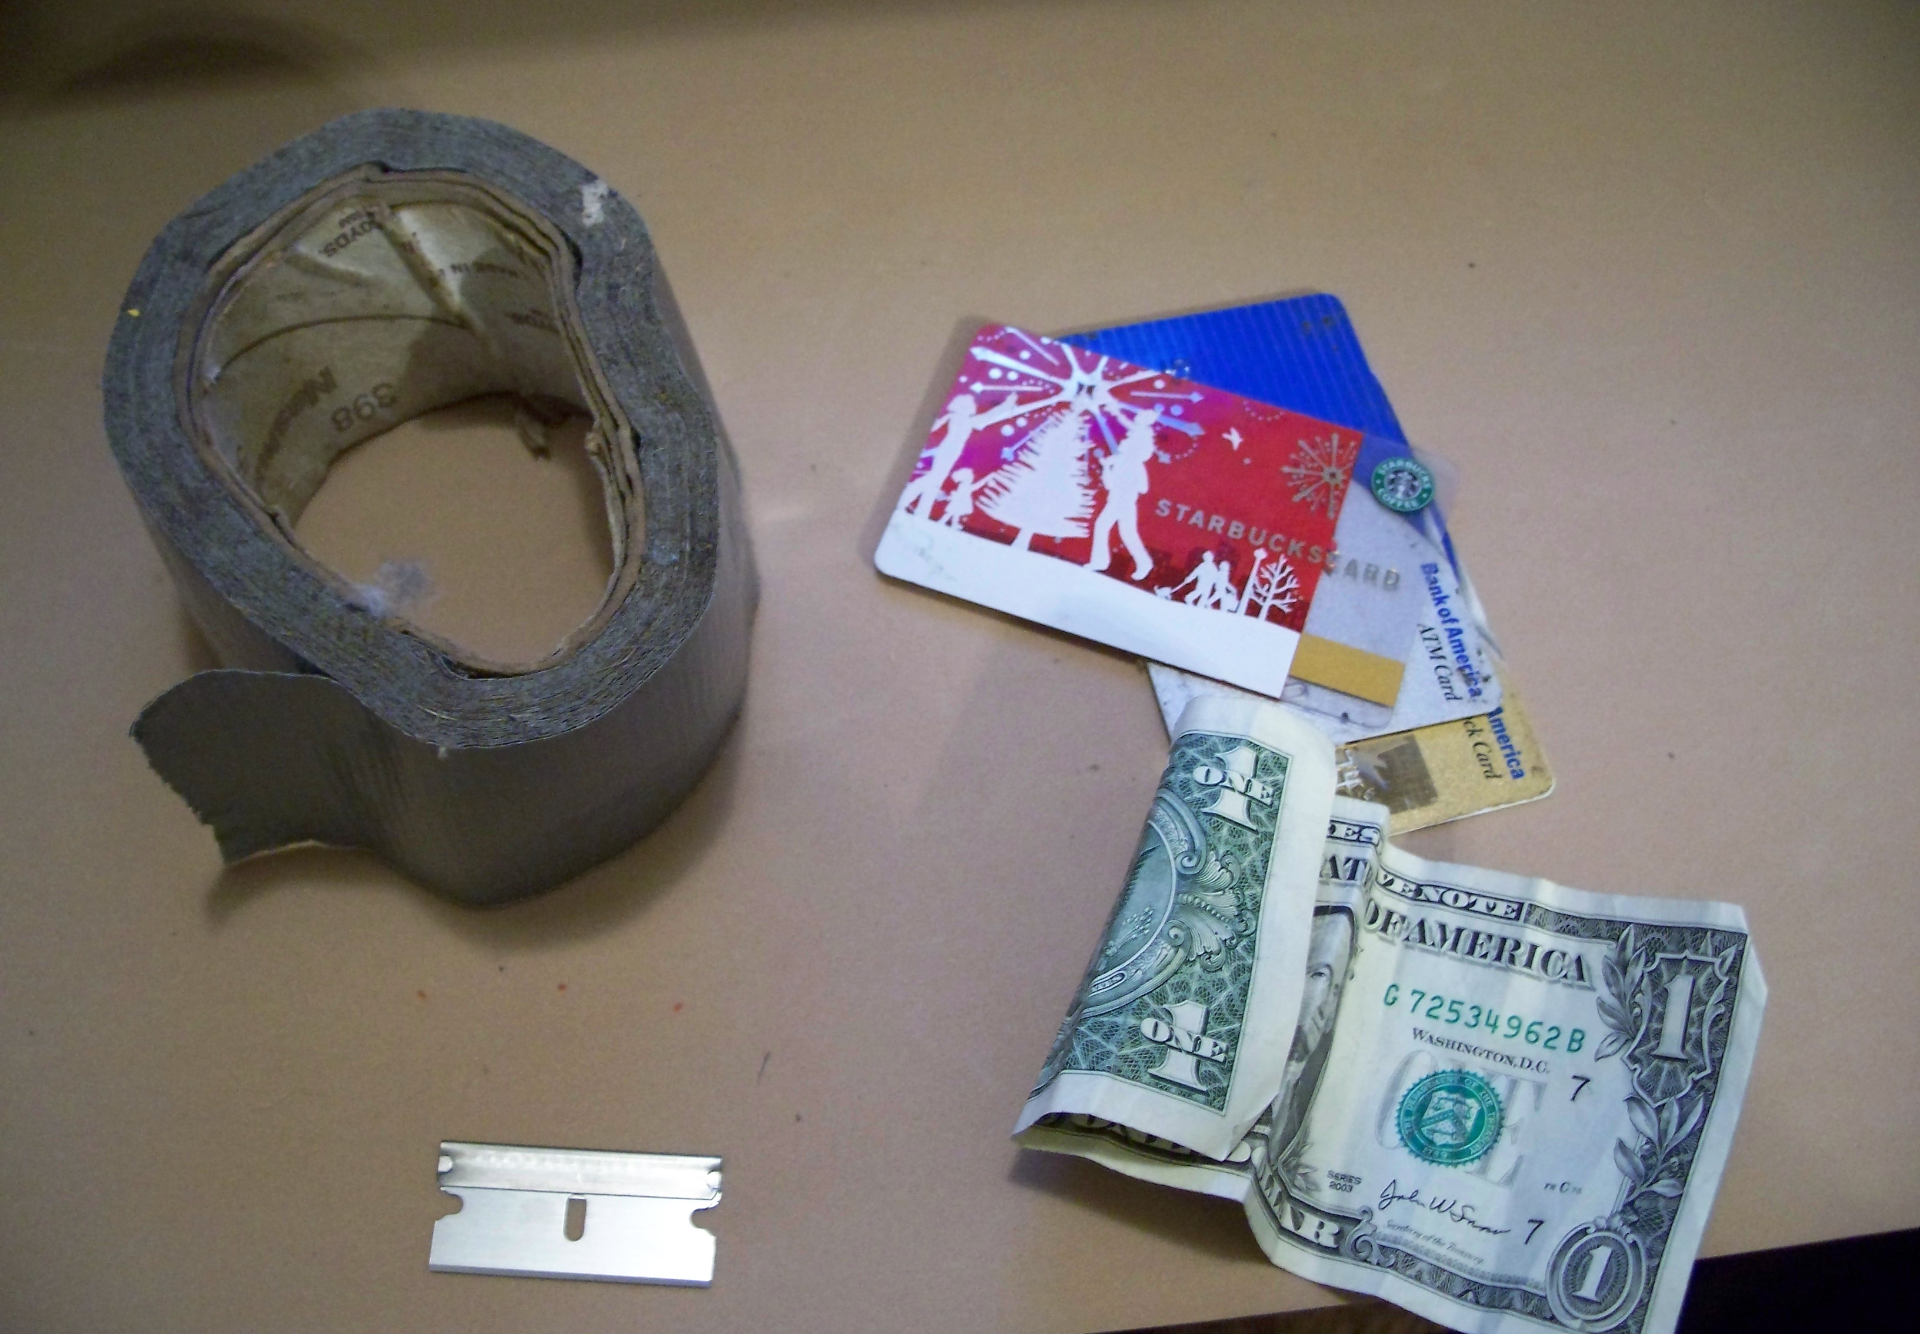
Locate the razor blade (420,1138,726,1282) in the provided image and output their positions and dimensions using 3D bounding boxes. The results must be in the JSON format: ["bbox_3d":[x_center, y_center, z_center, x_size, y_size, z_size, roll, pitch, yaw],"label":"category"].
[{"bbox_3d":[-0.053,0.076,0.285,0.038,0.001,0.019,2,62,0],"label":"razor blade"}]

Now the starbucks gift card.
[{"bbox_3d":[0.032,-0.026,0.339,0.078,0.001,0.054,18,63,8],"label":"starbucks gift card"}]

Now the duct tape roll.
[{"bbox_3d":[-0.077,-0.025,0.311,0.087,0.049,0.113,-8,63,-6],"label":"duct tape roll"}]

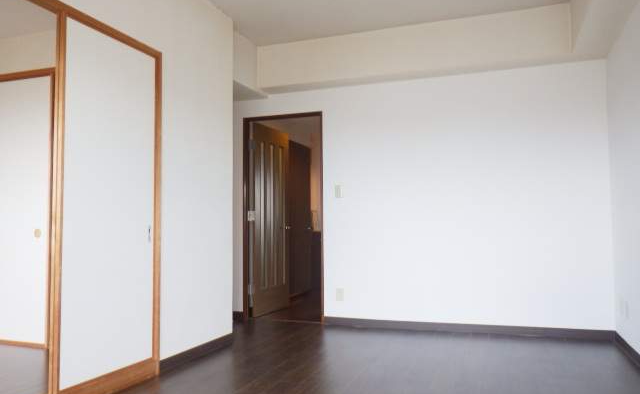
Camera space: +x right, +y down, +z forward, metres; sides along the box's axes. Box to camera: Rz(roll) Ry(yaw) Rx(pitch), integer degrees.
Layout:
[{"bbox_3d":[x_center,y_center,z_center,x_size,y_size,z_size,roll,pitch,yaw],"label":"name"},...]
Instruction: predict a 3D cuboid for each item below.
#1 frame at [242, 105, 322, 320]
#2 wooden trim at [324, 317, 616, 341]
[{"bbox_3d":[-0.340,0.200,4.927,0.823,1.967,0.110,-2,-4,19],"label":"frame"},{"bbox_3d":[1.135,1.094,4.303,2.323,0.082,0.020,-2,-4,19],"label":"wooden trim"}]

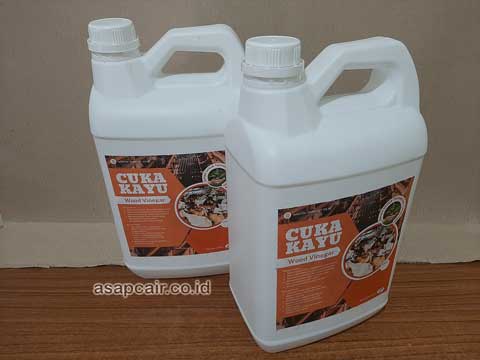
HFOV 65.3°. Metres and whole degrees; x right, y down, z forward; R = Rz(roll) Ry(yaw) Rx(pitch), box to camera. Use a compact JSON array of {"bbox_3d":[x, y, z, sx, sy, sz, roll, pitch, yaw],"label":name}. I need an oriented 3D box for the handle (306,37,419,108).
[{"bbox_3d":[0.115,-0.101,0.360,0.128,0.069,0.037,-12,31,-19],"label":"handle"}]

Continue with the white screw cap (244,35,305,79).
[{"bbox_3d":[0.028,-0.105,0.316,0.052,0.025,0.052,-1,29,1],"label":"white screw cap"}]

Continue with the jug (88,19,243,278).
[{"bbox_3d":[-0.080,-0.036,0.494,0.181,0.322,0.127,-3,29,-3],"label":"jug"}]

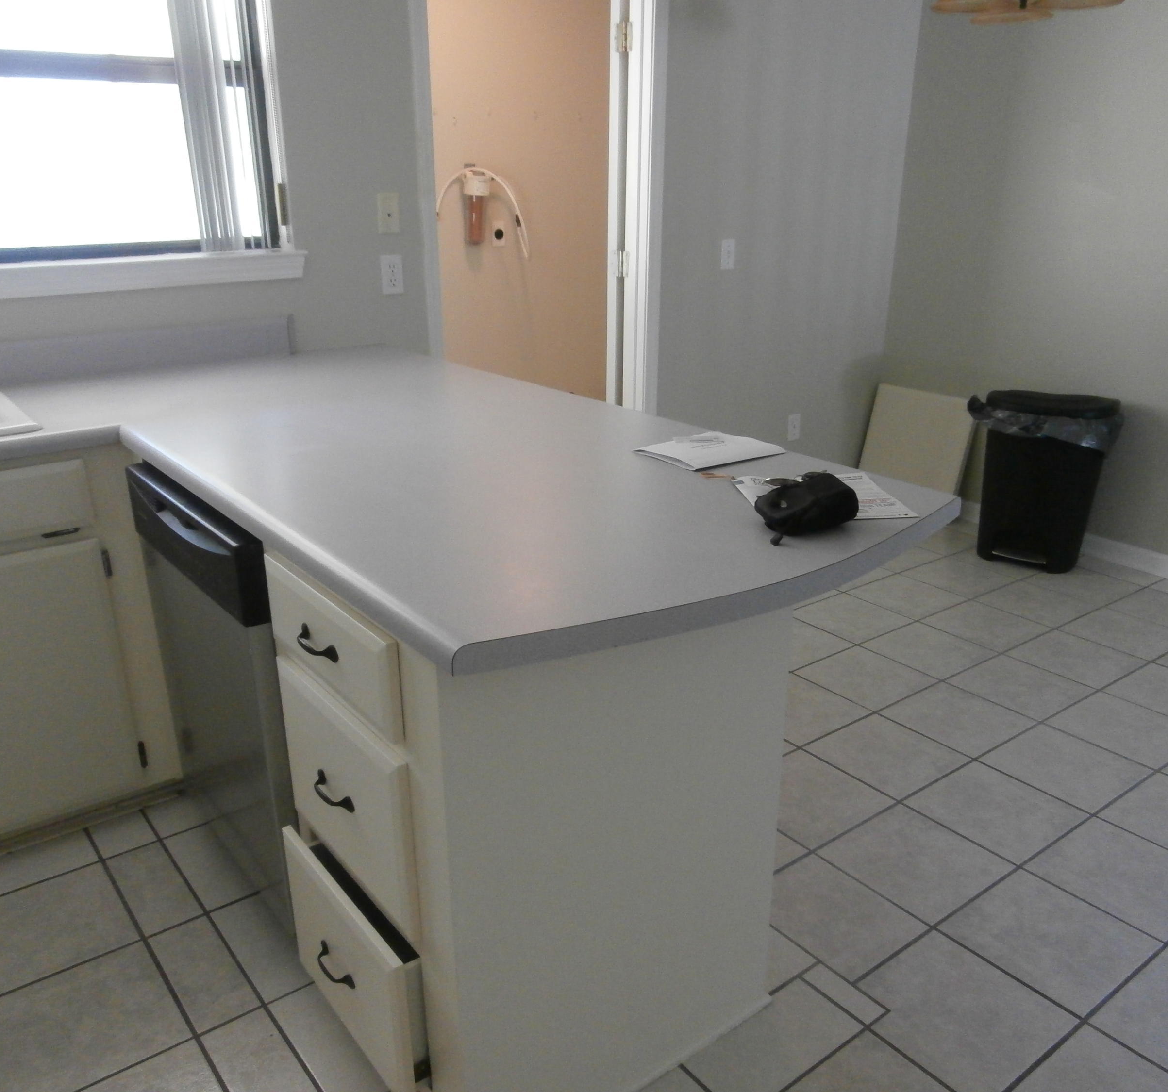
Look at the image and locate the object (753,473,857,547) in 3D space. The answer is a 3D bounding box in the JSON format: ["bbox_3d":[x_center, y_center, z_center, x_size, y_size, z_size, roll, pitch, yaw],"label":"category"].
[{"bbox_3d":[0.310,-0.060,1.400,0.137,0.050,0.078,-15,24,-36],"label":"object"}]

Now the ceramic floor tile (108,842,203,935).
[{"bbox_3d":[-0.903,0.718,2.120,0.115,0.010,0.302,-14,24,-35],"label":"ceramic floor tile"}]

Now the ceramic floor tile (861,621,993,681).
[{"bbox_3d":[1.089,0.333,3.195,0.302,0.010,0.302,-14,24,-35],"label":"ceramic floor tile"}]

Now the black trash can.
[{"bbox_3d":[1.742,-0.256,3.888,0.460,0.640,0.330,16,25,38],"label":"black trash can"}]

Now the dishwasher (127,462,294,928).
[{"bbox_3d":[-0.479,0.262,2.114,0.620,0.853,0.600,-14,24,-35],"label":"dishwasher"}]

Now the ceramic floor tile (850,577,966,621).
[{"bbox_3d":[1.158,0.184,3.621,0.302,0.010,0.302,-14,24,-35],"label":"ceramic floor tile"}]

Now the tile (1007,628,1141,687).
[{"bbox_3d":[1.527,0.351,3.141,0.302,0.010,0.302,-14,24,-35],"label":"tile"}]

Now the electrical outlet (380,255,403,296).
[{"bbox_3d":[-0.582,-0.827,3.076,0.071,0.115,0.008,-14,24,-35],"label":"electrical outlet"}]

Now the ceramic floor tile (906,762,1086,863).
[{"bbox_3d":[0.968,0.624,2.376,0.302,0.010,0.302,-14,24,-35],"label":"ceramic floor tile"}]

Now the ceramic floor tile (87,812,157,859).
[{"bbox_3d":[-1.027,0.647,2.251,0.113,0.010,0.142,-14,24,-34],"label":"ceramic floor tile"}]

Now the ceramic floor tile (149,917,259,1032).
[{"bbox_3d":[-0.713,0.799,1.890,0.115,0.010,0.302,-14,24,-35],"label":"ceramic floor tile"}]

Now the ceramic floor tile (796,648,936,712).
[{"bbox_3d":[0.829,0.389,2.965,0.297,0.010,0.297,-14,24,-34],"label":"ceramic floor tile"}]

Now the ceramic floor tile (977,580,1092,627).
[{"bbox_3d":[1.592,0.207,3.550,0.302,0.010,0.302,-14,24,-35],"label":"ceramic floor tile"}]

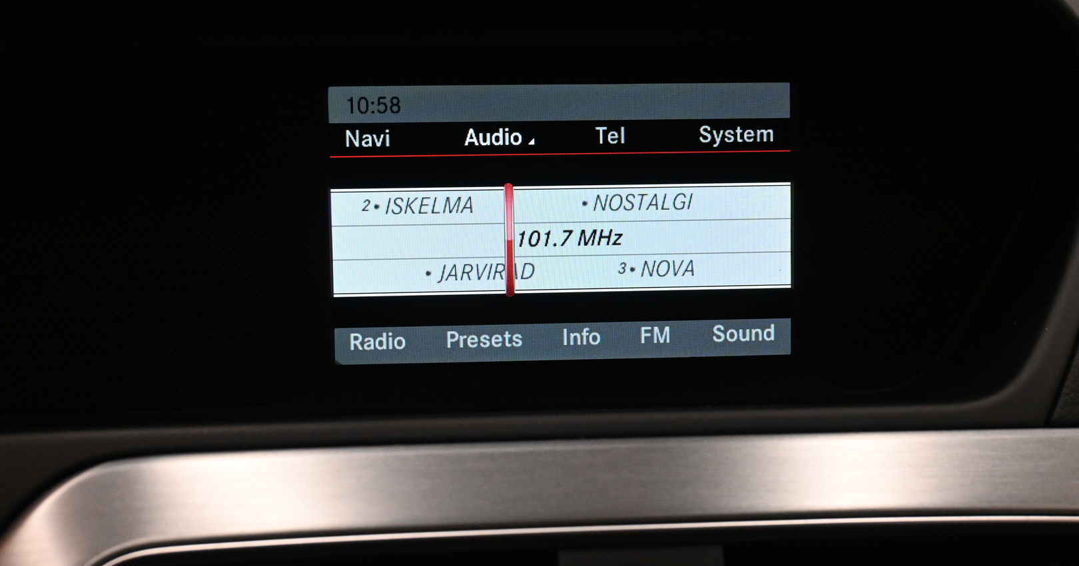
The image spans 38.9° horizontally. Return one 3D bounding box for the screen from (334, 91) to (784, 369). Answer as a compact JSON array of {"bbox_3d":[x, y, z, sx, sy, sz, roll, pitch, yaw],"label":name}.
[{"bbox_3d":[0.006,-0.017,0.424,0.126,0.076,0.012,-1,4,-4],"label":"screen"}]

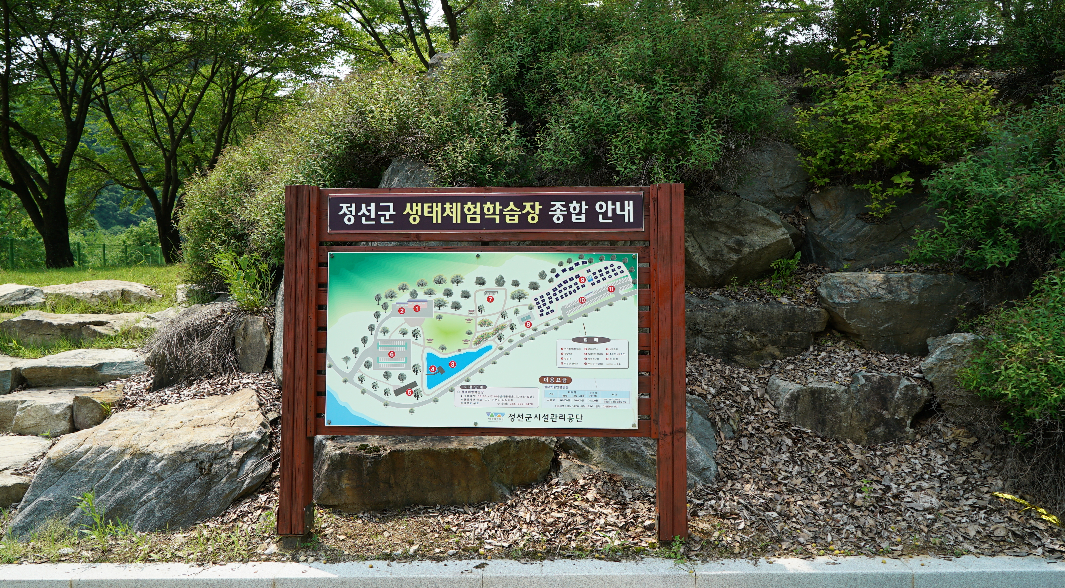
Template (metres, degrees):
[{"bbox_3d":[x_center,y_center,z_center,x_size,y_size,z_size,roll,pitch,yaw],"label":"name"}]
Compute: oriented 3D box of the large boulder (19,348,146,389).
[{"bbox_3d":[-3.623,0.590,6.200,0.950,0.250,0.580,0,2,-11],"label":"large boulder"}]

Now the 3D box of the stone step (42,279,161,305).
[{"bbox_3d":[-4.448,-0.017,7.950,1.100,0.230,0.600,0,2,-11],"label":"stone step"}]

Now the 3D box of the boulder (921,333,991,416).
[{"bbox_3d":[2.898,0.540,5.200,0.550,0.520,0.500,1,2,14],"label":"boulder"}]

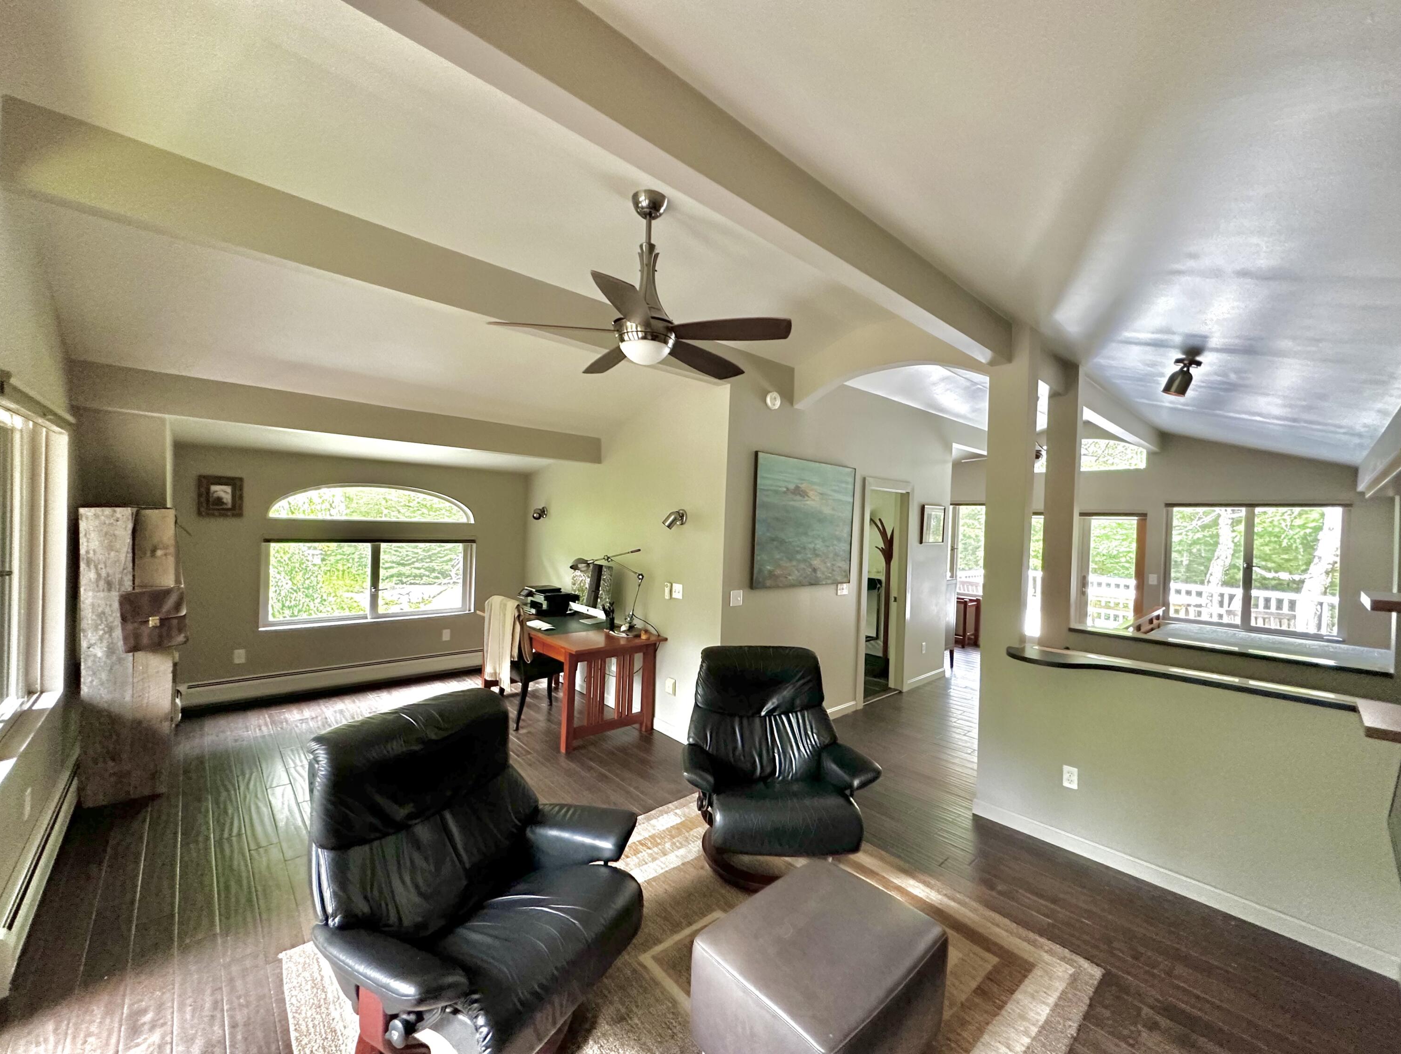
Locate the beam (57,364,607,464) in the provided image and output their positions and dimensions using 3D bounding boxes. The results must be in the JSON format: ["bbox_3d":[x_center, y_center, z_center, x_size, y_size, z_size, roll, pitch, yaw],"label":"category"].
[{"bbox_3d":[-2.172,-0.731,4.171,3.260,0.235,0.170,2,0,-42],"label":"beam"}]

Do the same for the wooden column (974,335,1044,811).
[{"bbox_3d":[1.775,0.268,3.291,0.145,2.842,0.212,2,0,-42],"label":"wooden column"}]

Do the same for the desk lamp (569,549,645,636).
[{"bbox_3d":[-0.750,0.516,4.546,0.585,0.679,0.170,2,0,-6],"label":"desk lamp"}]

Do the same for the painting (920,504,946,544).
[{"bbox_3d":[2.504,-0.015,6.115,0.470,0.405,0.035,2,0,-42],"label":"painting"}]

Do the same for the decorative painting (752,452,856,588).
[{"bbox_3d":[0.873,-0.024,4.594,1.295,1.009,0.037,2,0,-42],"label":"decorative painting"}]

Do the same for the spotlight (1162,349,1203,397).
[{"bbox_3d":[2.587,-0.798,3.055,0.120,0.202,0.158,2,0,-42],"label":"spotlight"}]

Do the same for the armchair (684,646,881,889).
[{"bbox_3d":[0.349,1.137,2.748,0.830,0.980,0.810,2,0,-5],"label":"armchair"}]

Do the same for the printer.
[{"bbox_3d":[-1.433,0.690,5.401,0.400,0.235,0.430,2,0,-42],"label":"printer"}]

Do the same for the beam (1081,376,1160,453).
[{"bbox_3d":[3.759,-0.978,5.122,3.198,0.247,0.113,2,0,-42],"label":"beam"}]

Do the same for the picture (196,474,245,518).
[{"bbox_3d":[-3.819,-0.243,4.534,0.278,0.318,0.032,2,0,-42],"label":"picture"}]

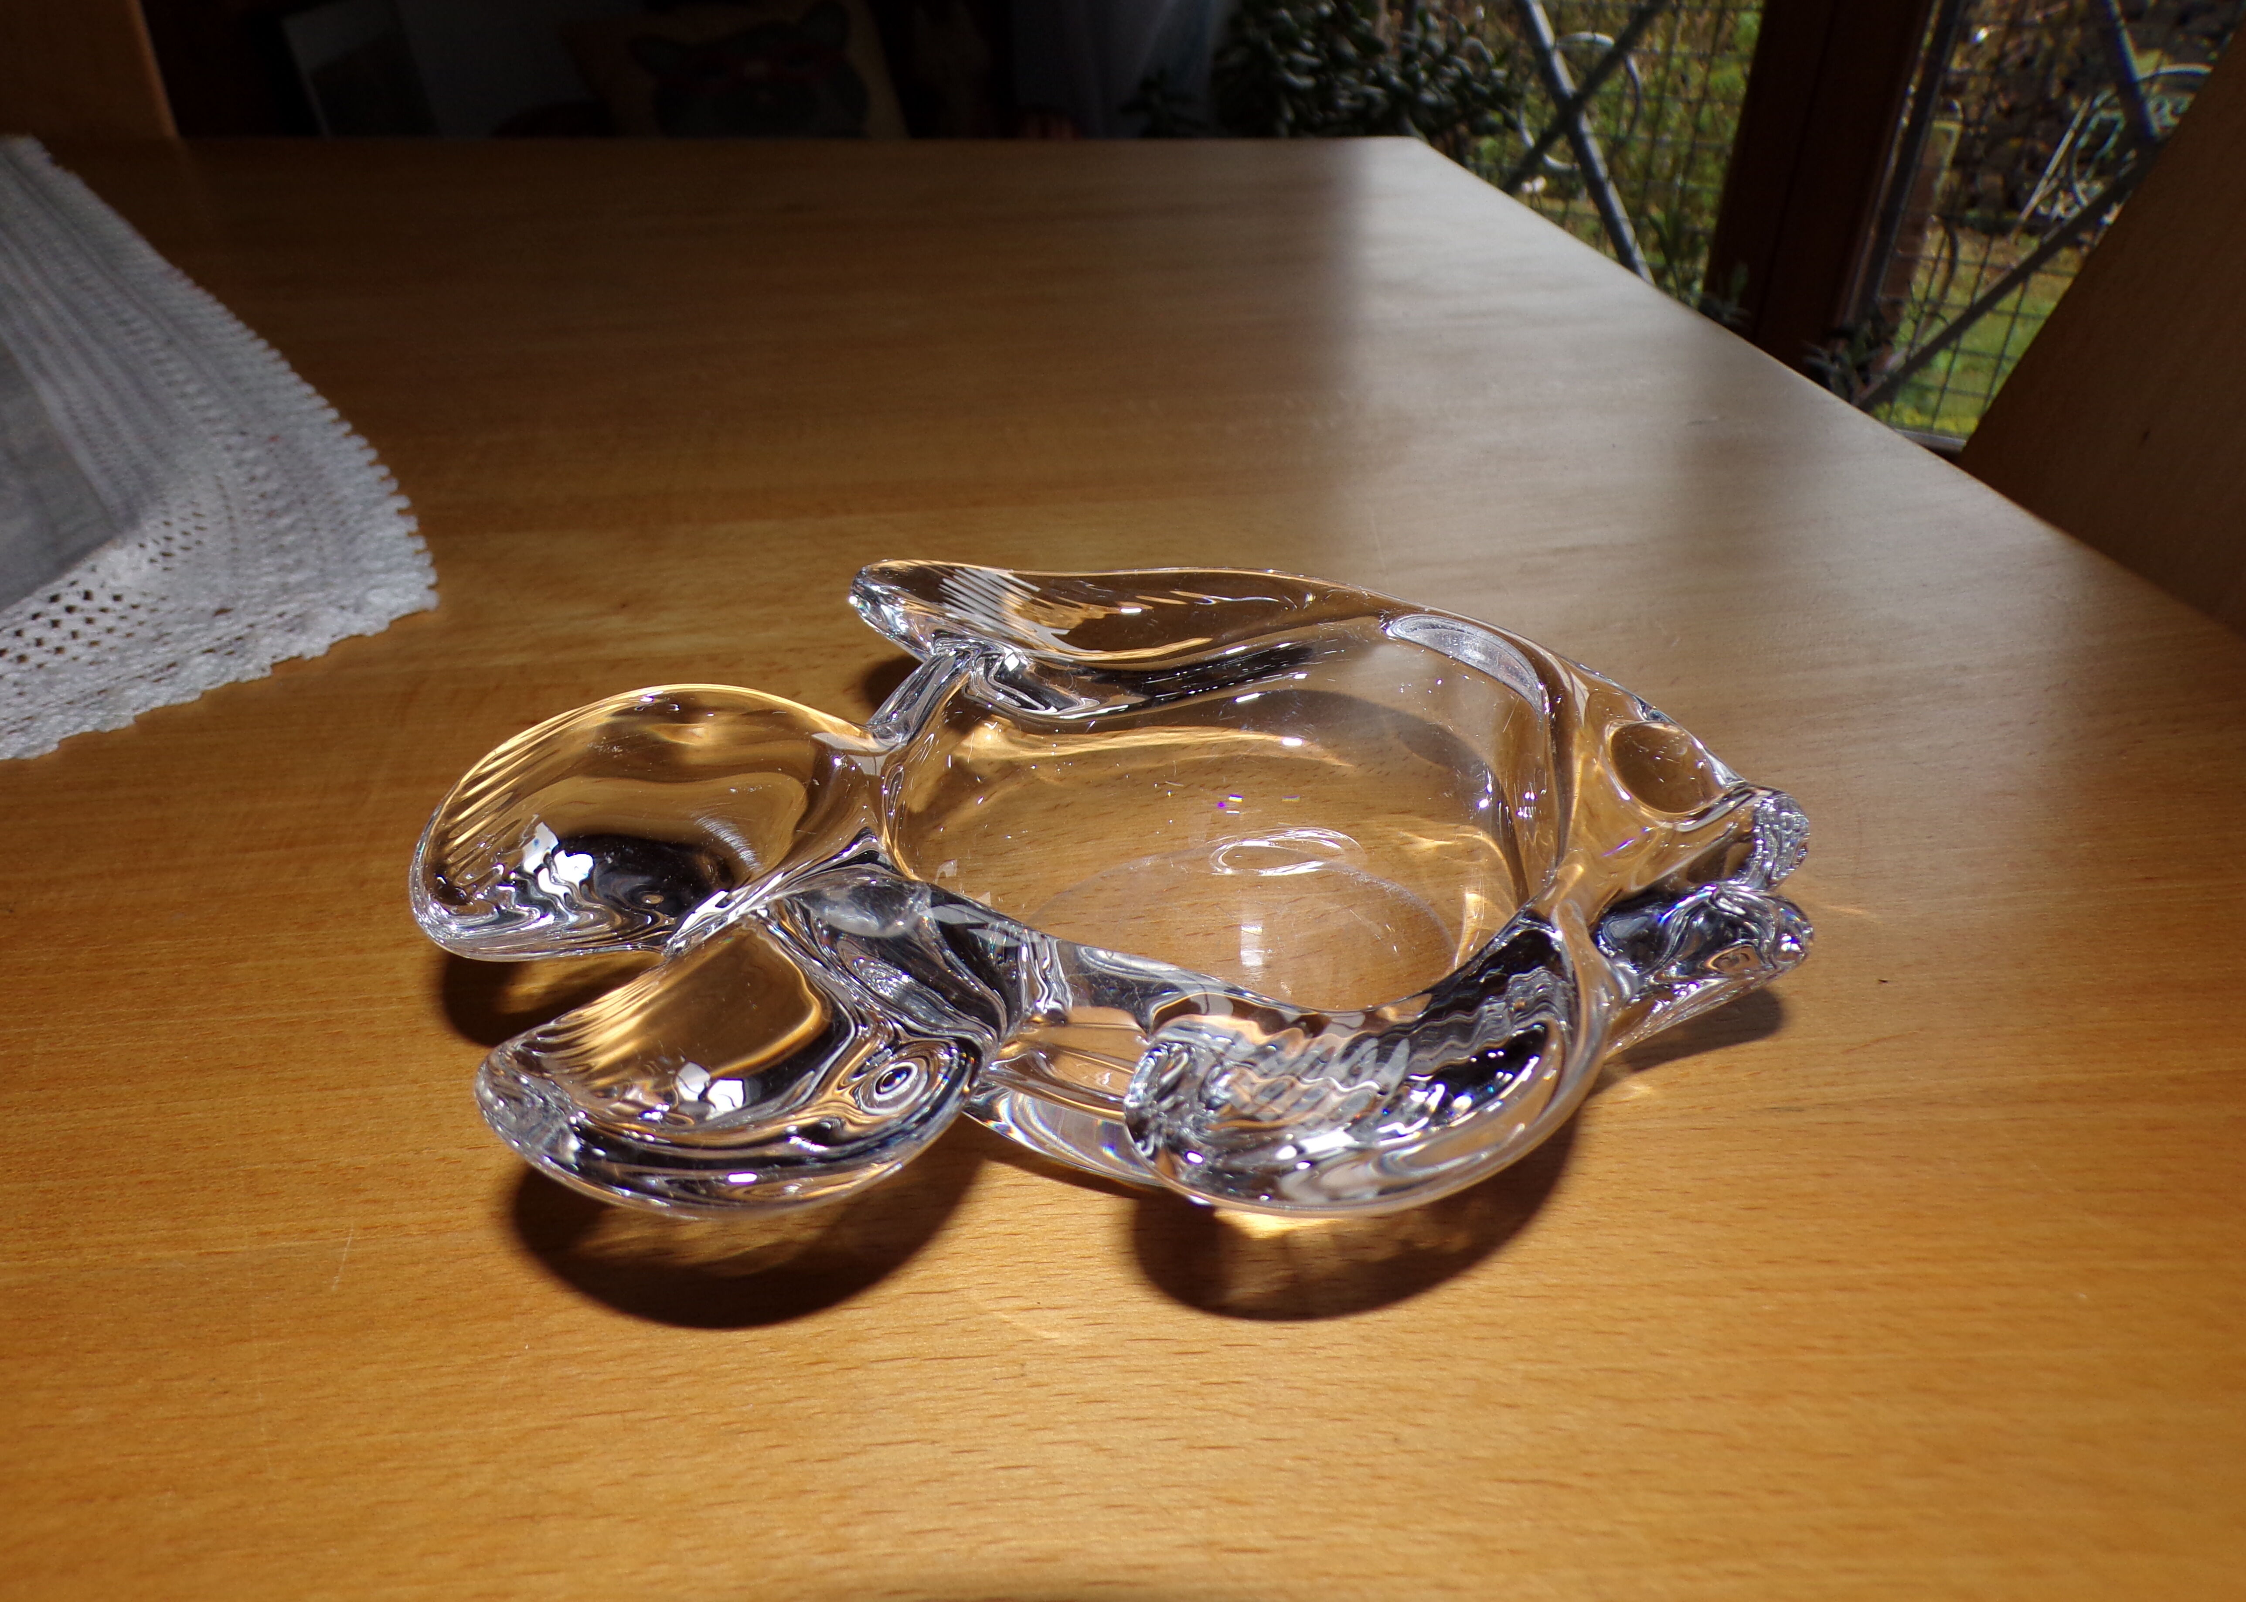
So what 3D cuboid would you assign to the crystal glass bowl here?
[{"bbox_3d":[0.004,0.019,0.245,0.208,0.062,0.146,-7,38,-9],"label":"crystal glass bowl"}]

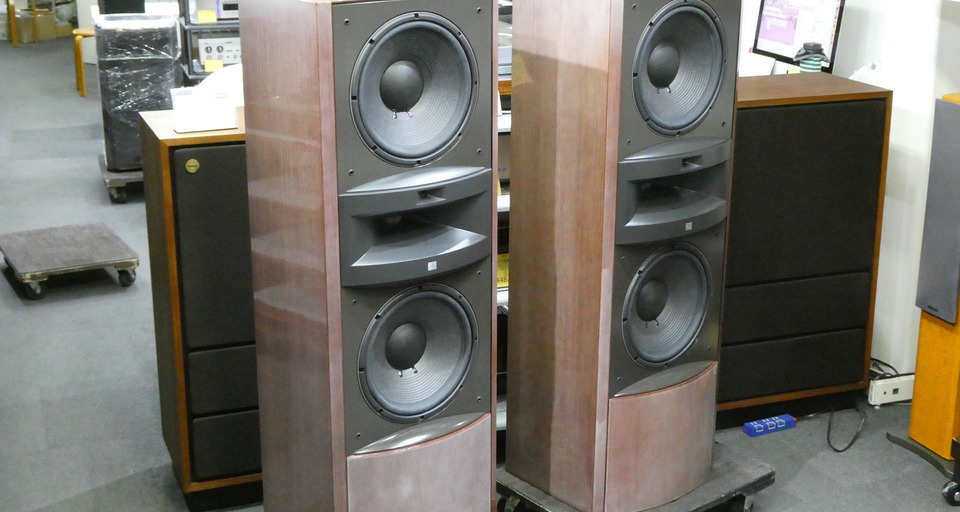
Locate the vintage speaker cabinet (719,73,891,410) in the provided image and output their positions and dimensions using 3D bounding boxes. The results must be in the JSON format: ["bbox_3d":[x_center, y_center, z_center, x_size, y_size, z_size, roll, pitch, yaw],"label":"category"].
[{"bbox_3d":[0.811,-0.018,3.924,0.655,0.986,0.365,-6,18,-19],"label":"vintage speaker cabinet"}]

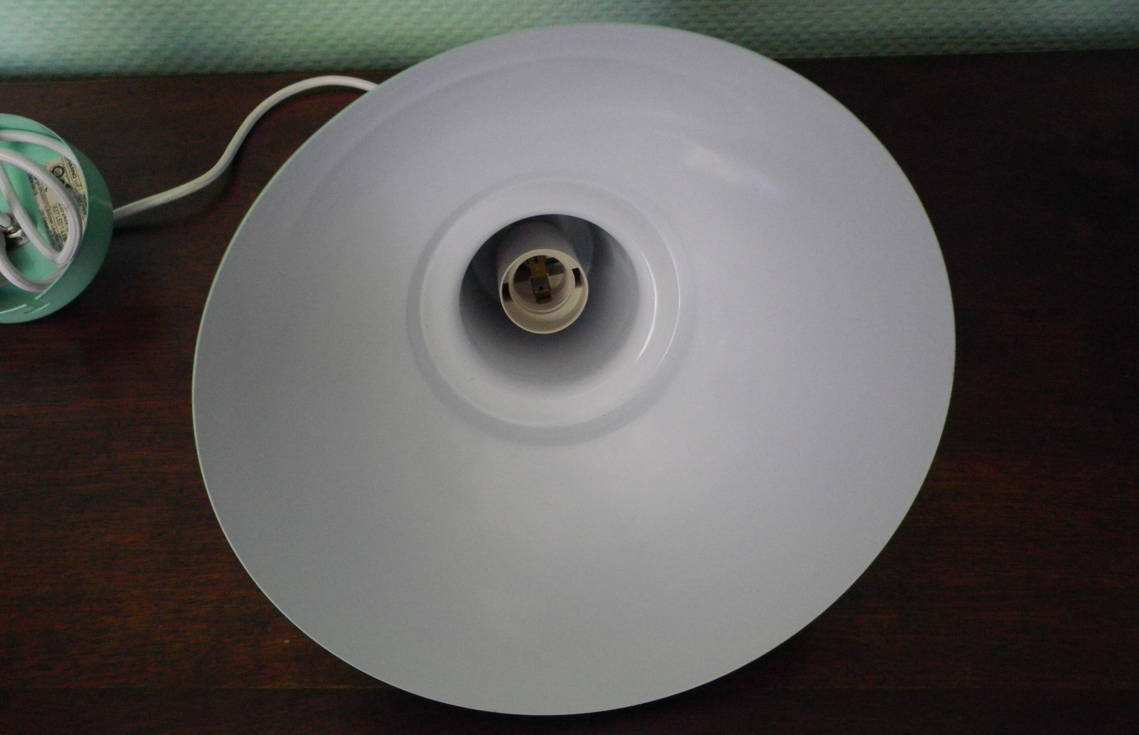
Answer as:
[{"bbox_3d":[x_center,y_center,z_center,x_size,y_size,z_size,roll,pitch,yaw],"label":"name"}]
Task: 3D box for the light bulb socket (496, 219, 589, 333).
[{"bbox_3d":[-0.014,-0.045,0.447,0.041,0.041,0.052,0,24,-7],"label":"light bulb socket"}]

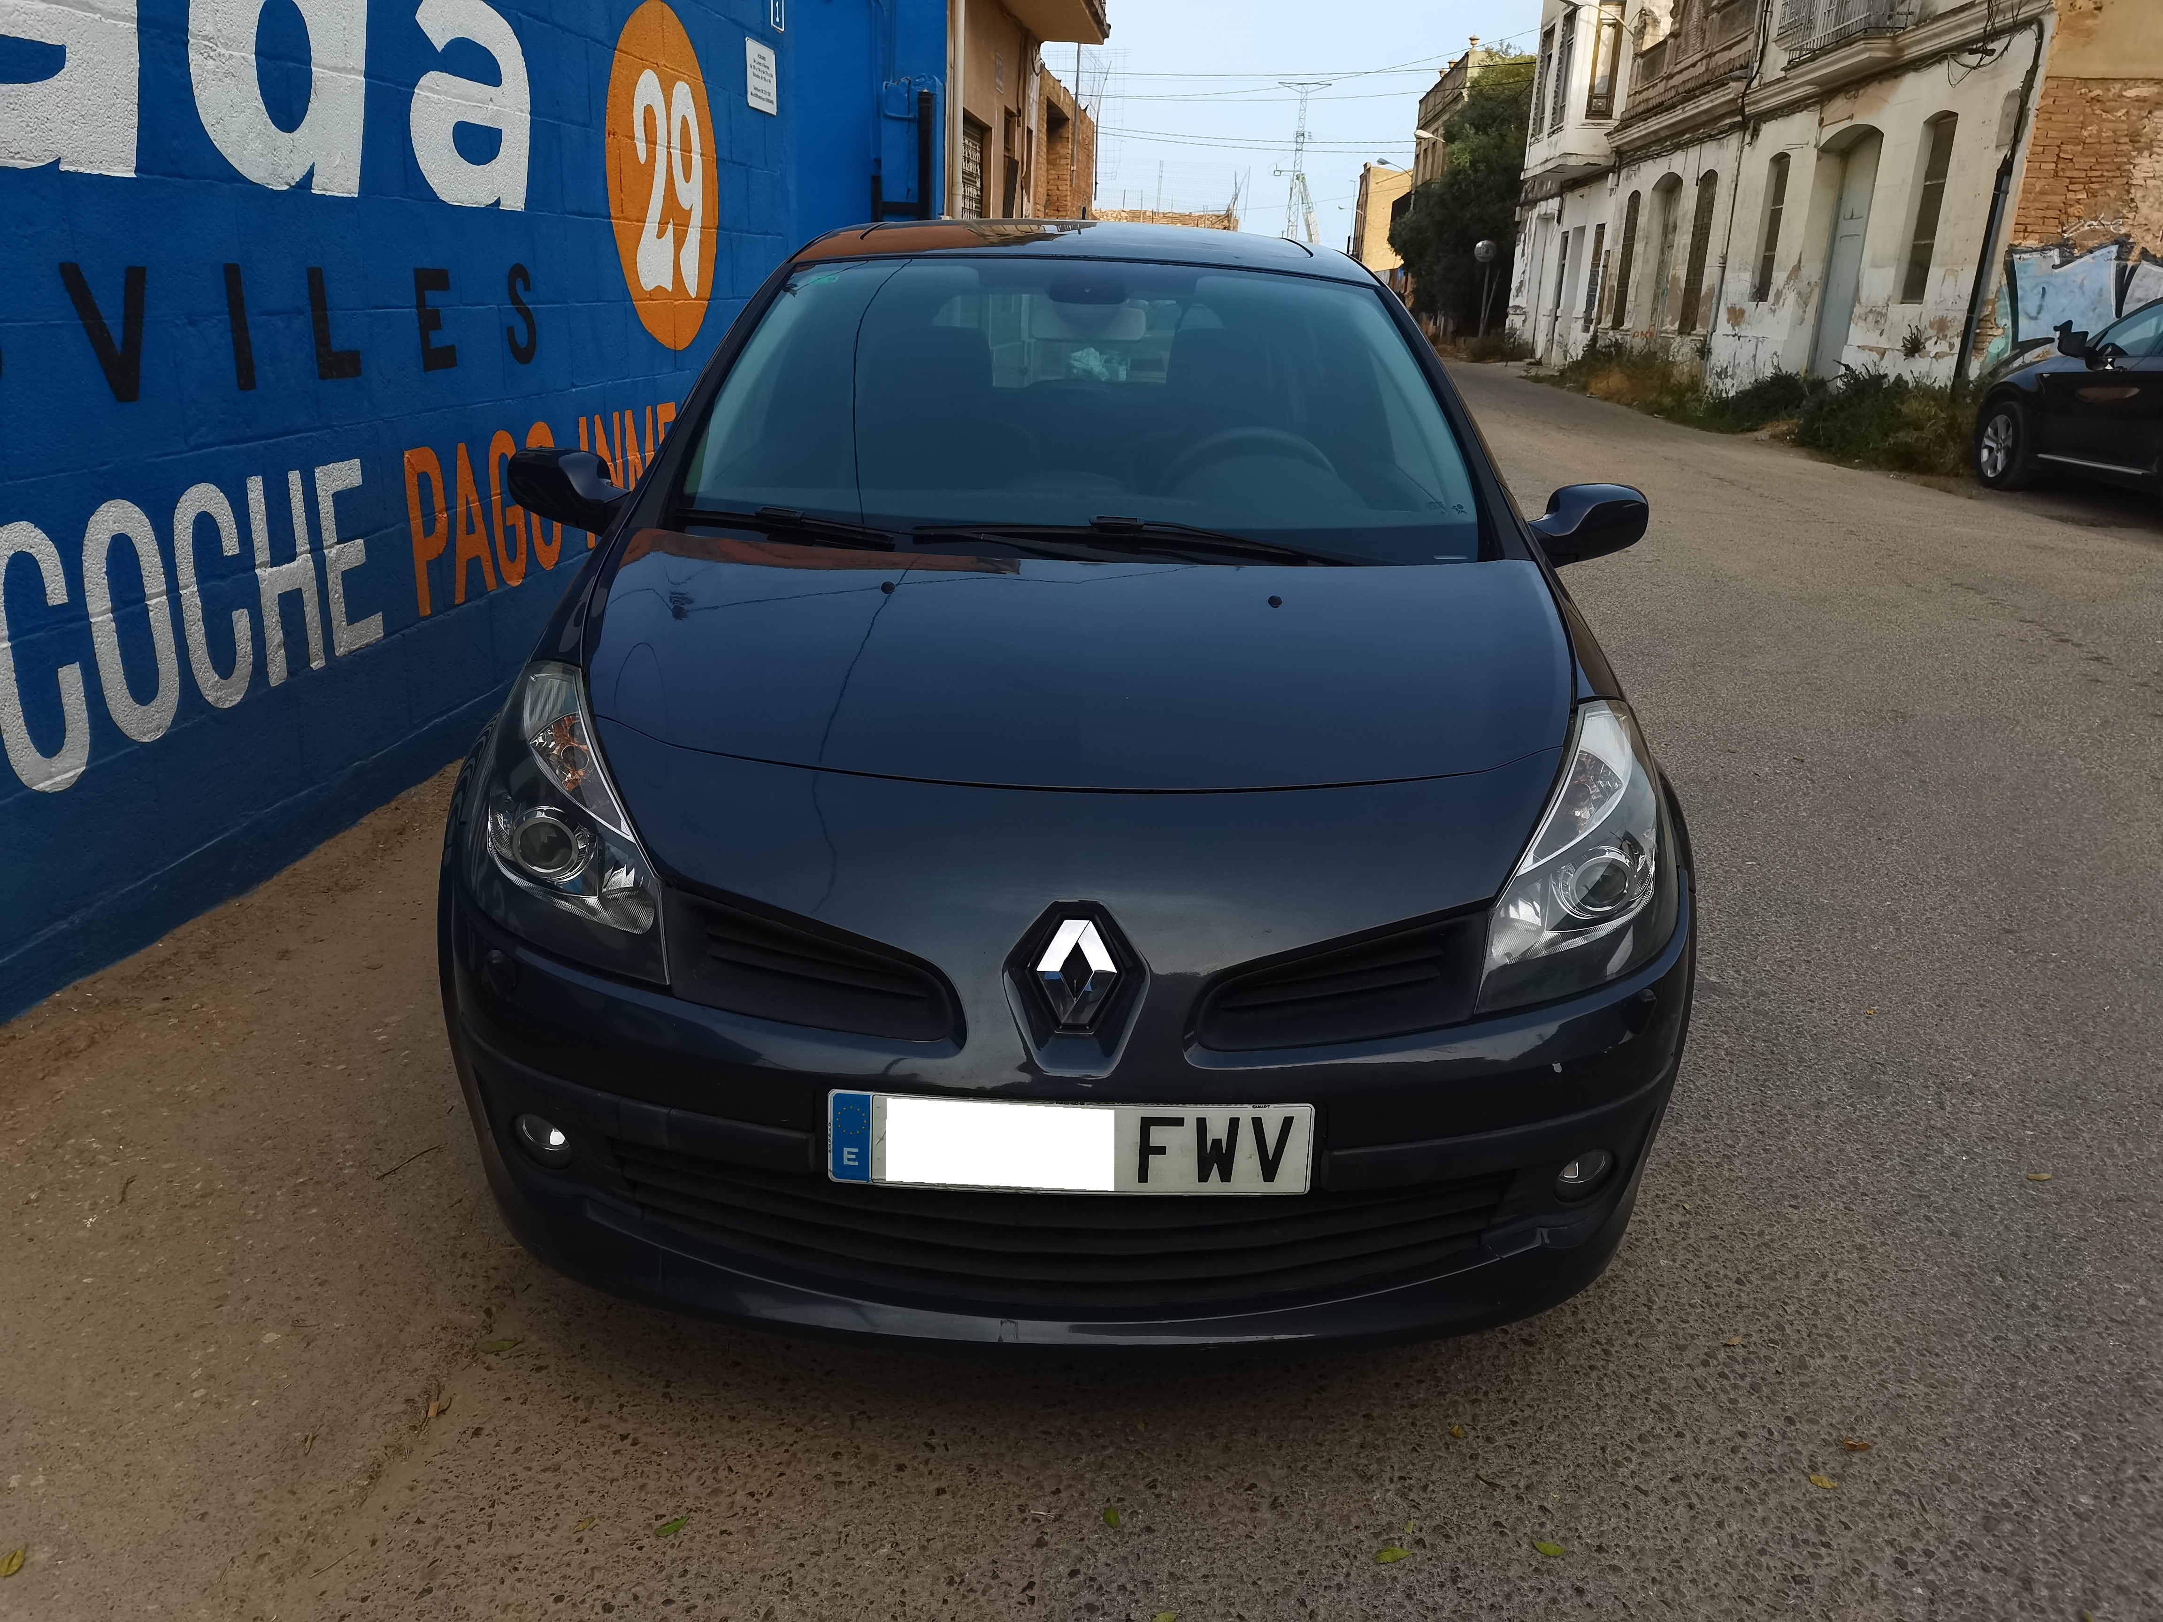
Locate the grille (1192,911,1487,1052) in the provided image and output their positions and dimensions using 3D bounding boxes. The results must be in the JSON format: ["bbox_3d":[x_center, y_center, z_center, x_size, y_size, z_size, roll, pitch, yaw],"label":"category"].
[{"bbox_3d":[0.287,0.187,1.800,0.363,0.114,0.086,-3,19,-16],"label":"grille"}]

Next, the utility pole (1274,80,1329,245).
[{"bbox_3d":[12.920,-37.391,98.085,3.224,12.261,0.900,2,18,0],"label":"utility pole"}]

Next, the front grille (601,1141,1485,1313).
[{"bbox_3d":[-0.024,0.495,1.901,1.093,0.125,0.205,2,18,-1],"label":"front grille"}]

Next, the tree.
[{"bbox_3d":[8.892,-13.993,37.409,4.000,6.133,4.000,2,18,0],"label":"tree"}]

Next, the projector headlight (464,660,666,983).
[{"bbox_3d":[-0.610,-0.003,2.026,0.350,0.250,0.460,4,19,5],"label":"projector headlight"}]

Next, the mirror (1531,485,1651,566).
[{"bbox_3d":[0.902,-0.510,2.893,0.217,0.142,0.125,2,18,-1],"label":"mirror"}]

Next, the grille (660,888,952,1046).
[{"bbox_3d":[-0.299,0.168,1.790,0.363,0.114,0.086,7,19,14],"label":"grille"}]

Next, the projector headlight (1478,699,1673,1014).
[{"bbox_3d":[0.601,0.036,2.047,0.350,0.250,0.460,0,19,-7],"label":"projector headlight"}]

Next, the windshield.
[{"bbox_3d":[0.004,-0.712,2.908,1.400,0.172,0.939,2,51,-1],"label":"windshield"}]

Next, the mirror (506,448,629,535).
[{"bbox_3d":[-0.904,-0.569,2.863,0.217,0.142,0.125,2,18,-1],"label":"mirror"}]

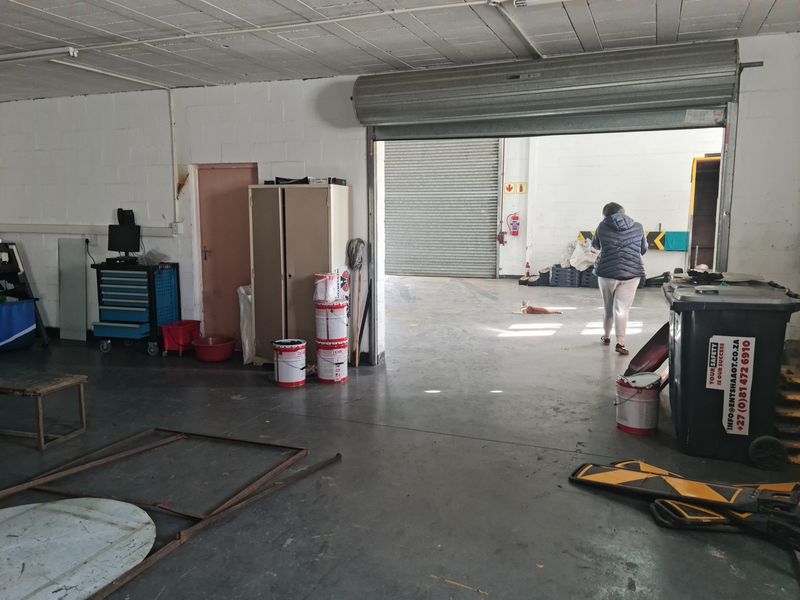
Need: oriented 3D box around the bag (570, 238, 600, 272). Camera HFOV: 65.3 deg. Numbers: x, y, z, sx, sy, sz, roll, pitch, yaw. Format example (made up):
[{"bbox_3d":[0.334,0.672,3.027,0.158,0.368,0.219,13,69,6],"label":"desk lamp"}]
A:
[{"bbox_3d":[4.009,-0.962,13.520,0.616,0.679,0.500,3,8,22],"label":"bag"}]

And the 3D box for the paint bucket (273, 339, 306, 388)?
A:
[{"bbox_3d":[-1.009,0.571,5.668,0.305,0.380,0.305,-1,8,-10],"label":"paint bucket"}]

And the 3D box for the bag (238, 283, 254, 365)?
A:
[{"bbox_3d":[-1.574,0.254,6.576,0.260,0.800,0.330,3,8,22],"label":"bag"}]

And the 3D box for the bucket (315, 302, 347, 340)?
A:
[{"bbox_3d":[-0.631,0.195,5.792,0.297,0.374,0.297,0,8,0],"label":"bucket"}]

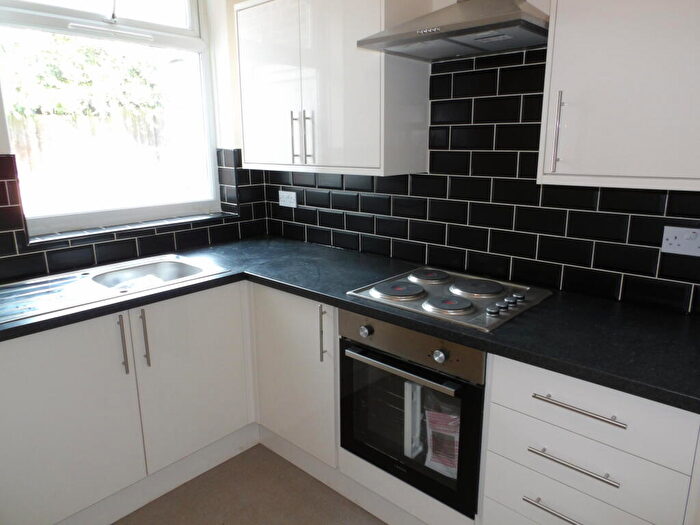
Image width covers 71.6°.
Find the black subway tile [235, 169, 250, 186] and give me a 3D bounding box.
[{"bbox_3d":[-0.618,-0.493,2.824,0.009,0.100,0.098,13,19,42],"label":"black subway tile"}]

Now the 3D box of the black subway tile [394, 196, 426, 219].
[{"bbox_3d":[0.277,-0.253,2.255,0.200,0.100,0.009,12,19,41],"label":"black subway tile"}]

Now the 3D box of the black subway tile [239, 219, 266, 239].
[{"bbox_3d":[-0.581,-0.200,2.927,0.010,0.101,0.194,12,19,41],"label":"black subway tile"}]

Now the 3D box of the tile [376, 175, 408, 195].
[{"bbox_3d":[0.199,-0.370,2.298,0.200,0.100,0.010,12,19,41],"label":"tile"}]

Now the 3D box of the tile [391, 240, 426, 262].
[{"bbox_3d":[0.281,-0.054,2.306,0.200,0.099,0.010,12,19,41],"label":"tile"}]

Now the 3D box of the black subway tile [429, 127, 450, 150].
[{"bbox_3d":[0.387,-0.531,2.080,0.099,0.101,0.010,12,19,41],"label":"black subway tile"}]

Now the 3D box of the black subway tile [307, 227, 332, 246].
[{"bbox_3d":[-0.170,-0.149,2.704,0.200,0.099,0.010,12,19,41],"label":"black subway tile"}]

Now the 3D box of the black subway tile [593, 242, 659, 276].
[{"bbox_3d":[0.954,-0.011,1.684,0.200,0.100,0.009,12,19,41],"label":"black subway tile"}]

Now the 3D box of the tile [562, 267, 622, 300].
[{"bbox_3d":[0.882,0.074,1.773,0.200,0.101,0.010,12,19,41],"label":"tile"}]

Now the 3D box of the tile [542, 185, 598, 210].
[{"bbox_3d":[0.803,-0.244,1.766,0.200,0.100,0.010,12,19,41],"label":"tile"}]

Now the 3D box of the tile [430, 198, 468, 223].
[{"bbox_3d":[0.428,-0.222,2.121,0.200,0.101,0.010,12,19,41],"label":"tile"}]

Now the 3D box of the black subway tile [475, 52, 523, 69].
[{"bbox_3d":[0.570,-0.764,1.844,0.200,0.045,0.009,12,19,41],"label":"black subway tile"}]

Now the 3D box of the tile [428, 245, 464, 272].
[{"bbox_3d":[0.430,-0.022,2.173,0.200,0.098,0.009,12,19,41],"label":"tile"}]

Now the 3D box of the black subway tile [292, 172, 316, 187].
[{"bbox_3d":[-0.252,-0.465,2.694,0.200,0.100,0.009,12,19,41],"label":"black subway tile"}]

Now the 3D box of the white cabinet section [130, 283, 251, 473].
[{"bbox_3d":[-0.855,0.439,2.258,0.550,0.712,0.505,12,19,41],"label":"white cabinet section"}]

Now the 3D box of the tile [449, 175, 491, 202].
[{"bbox_3d":[0.500,-0.307,2.033,0.200,0.100,0.010,12,19,41],"label":"tile"}]

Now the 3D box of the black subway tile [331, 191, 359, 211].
[{"bbox_3d":[-0.022,-0.316,2.517,0.200,0.101,0.010,12,19,41],"label":"black subway tile"}]

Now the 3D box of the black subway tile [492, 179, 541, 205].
[{"bbox_3d":[0.650,-0.276,1.895,0.200,0.100,0.009,12,19,41],"label":"black subway tile"}]

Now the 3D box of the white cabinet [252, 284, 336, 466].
[{"bbox_3d":[-0.064,0.422,2.270,0.517,0.717,0.530,12,19,41],"label":"white cabinet"}]

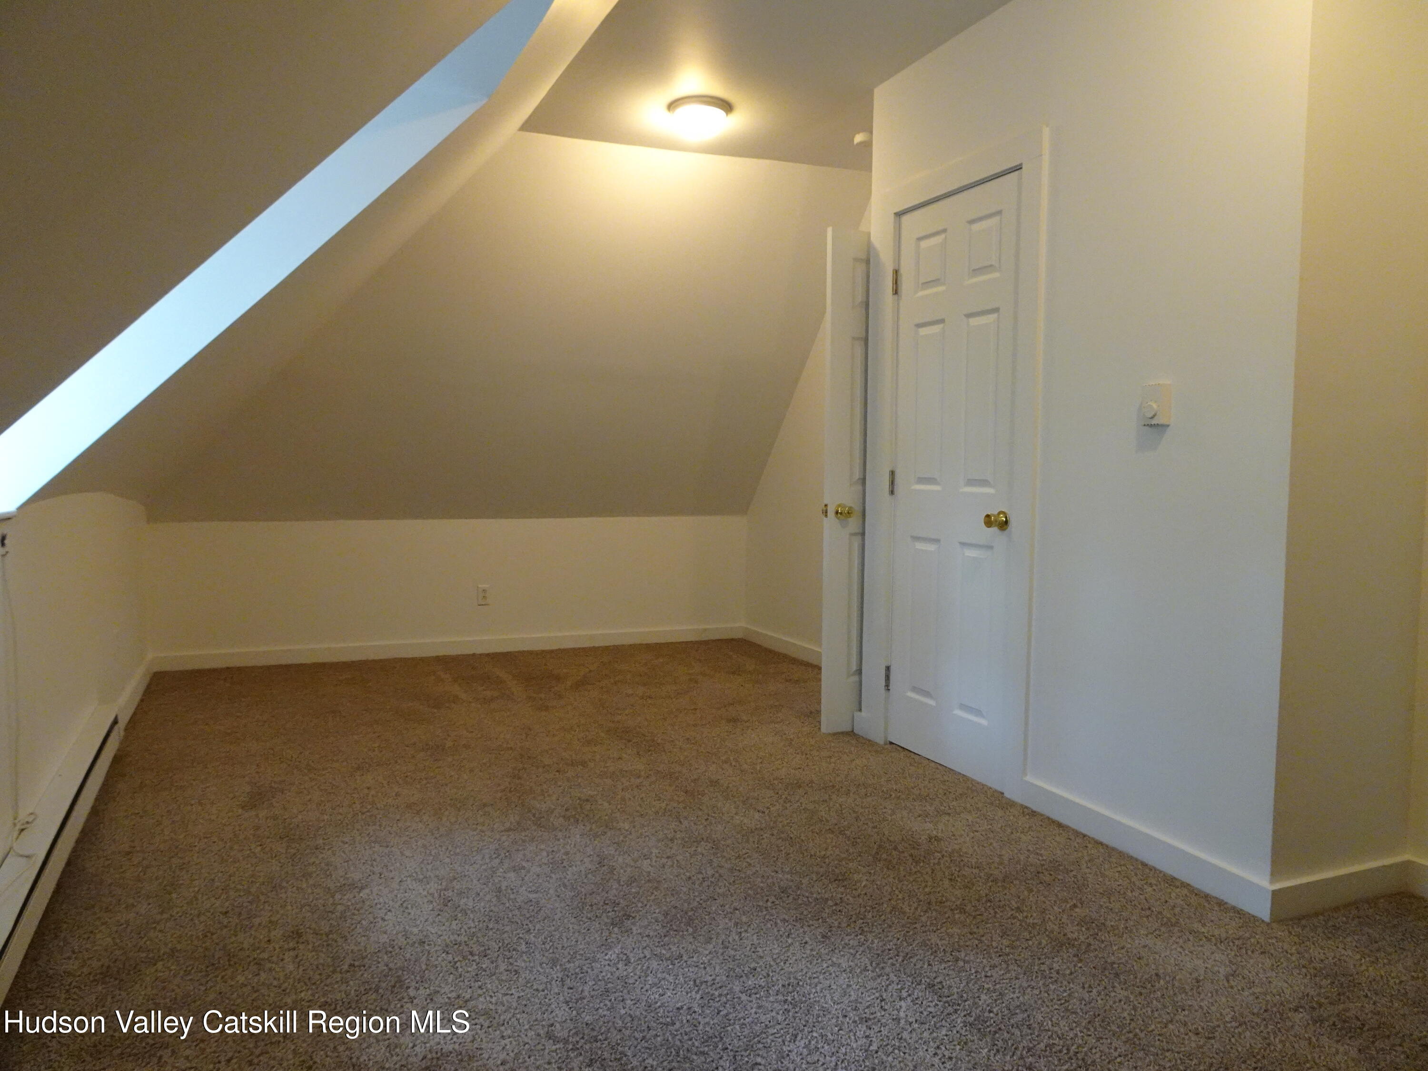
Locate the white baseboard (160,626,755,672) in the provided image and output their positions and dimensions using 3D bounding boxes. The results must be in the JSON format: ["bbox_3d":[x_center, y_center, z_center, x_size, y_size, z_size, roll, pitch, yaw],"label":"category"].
[{"bbox_3d":[-1.337,0.634,5.656,3.290,0.080,0.017,-1,4,-22],"label":"white baseboard"}]

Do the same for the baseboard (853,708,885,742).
[{"bbox_3d":[0.628,0.771,3.961,0.017,0.083,0.220,-1,4,-23],"label":"baseboard"}]

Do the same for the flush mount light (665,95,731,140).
[{"bbox_3d":[-0.058,-1.707,4.083,0.275,0.115,0.275,1,4,0],"label":"flush mount light"}]

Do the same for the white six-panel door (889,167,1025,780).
[{"bbox_3d":[0.854,-0.183,3.511,0.040,2.013,0.715,-1,4,-23],"label":"white six-panel door"}]

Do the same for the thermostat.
[{"bbox_3d":[1.173,-0.344,2.633,0.041,0.112,0.068,-1,4,-23],"label":"thermostat"}]

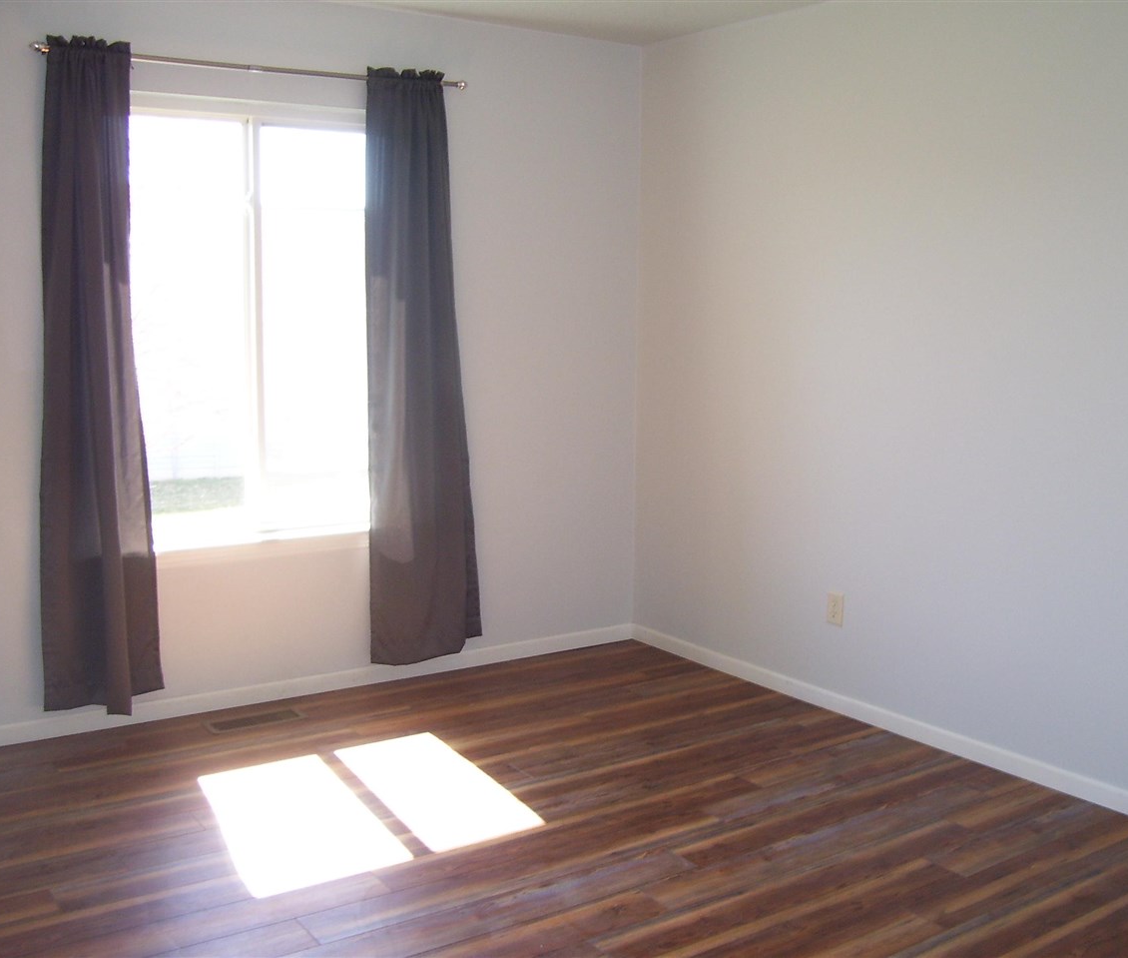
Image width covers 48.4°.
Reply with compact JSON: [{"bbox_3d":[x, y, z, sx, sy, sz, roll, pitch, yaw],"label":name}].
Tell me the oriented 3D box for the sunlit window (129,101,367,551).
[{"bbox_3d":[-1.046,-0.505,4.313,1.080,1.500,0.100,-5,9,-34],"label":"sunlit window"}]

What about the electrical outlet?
[{"bbox_3d":[0.936,0.452,4.344,0.012,0.116,0.072,-5,9,-34],"label":"electrical outlet"}]

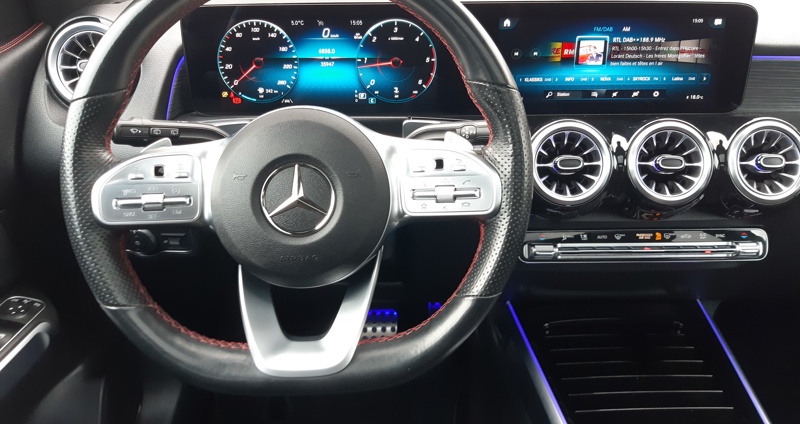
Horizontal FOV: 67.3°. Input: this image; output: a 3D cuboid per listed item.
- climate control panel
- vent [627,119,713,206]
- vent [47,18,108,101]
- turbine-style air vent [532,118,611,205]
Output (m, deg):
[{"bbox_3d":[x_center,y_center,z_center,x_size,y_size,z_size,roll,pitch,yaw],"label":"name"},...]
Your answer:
[{"bbox_3d":[0.298,0.041,0.750,0.304,0.043,0.030,0,1,0],"label":"climate control panel"},{"bbox_3d":[0.300,-0.058,0.687,0.096,0.096,0.040,0,10,0],"label":"vent"},{"bbox_3d":[-0.340,-0.168,0.686,0.097,0.097,0.040,0,13,0],"label":"vent"},{"bbox_3d":[0.188,-0.058,0.687,0.096,0.096,0.040,0,10,0],"label":"turbine-style air vent"}]

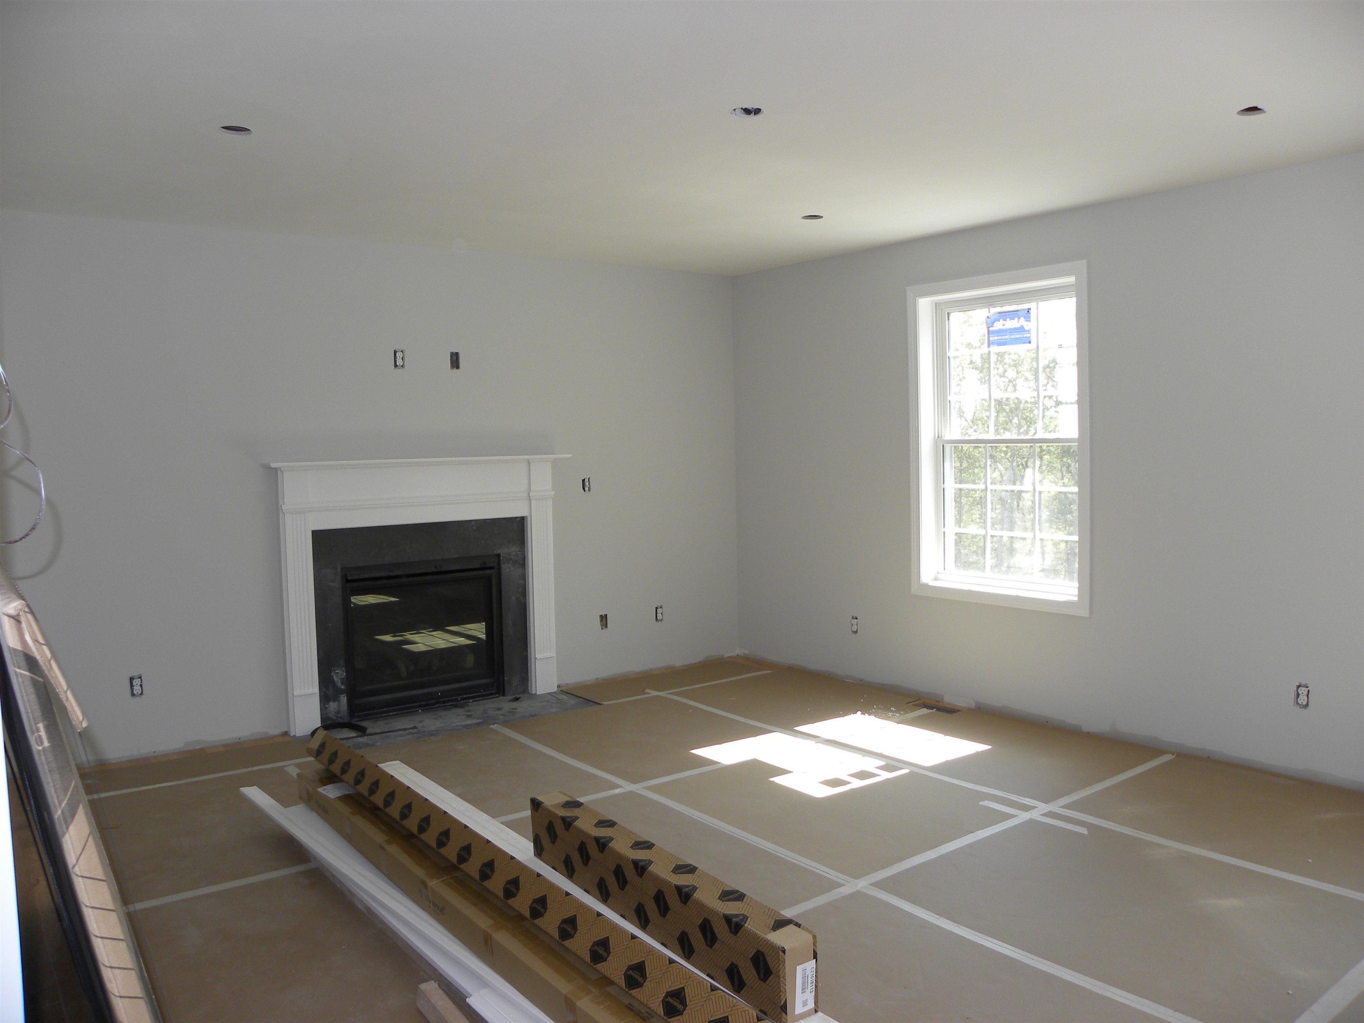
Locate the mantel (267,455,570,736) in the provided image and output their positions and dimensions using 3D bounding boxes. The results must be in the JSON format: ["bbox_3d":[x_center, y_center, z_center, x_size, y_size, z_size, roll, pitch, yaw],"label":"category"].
[{"bbox_3d":[-1.283,0.386,5.274,1.587,1.308,0.159,-4,5,-37],"label":"mantel"}]

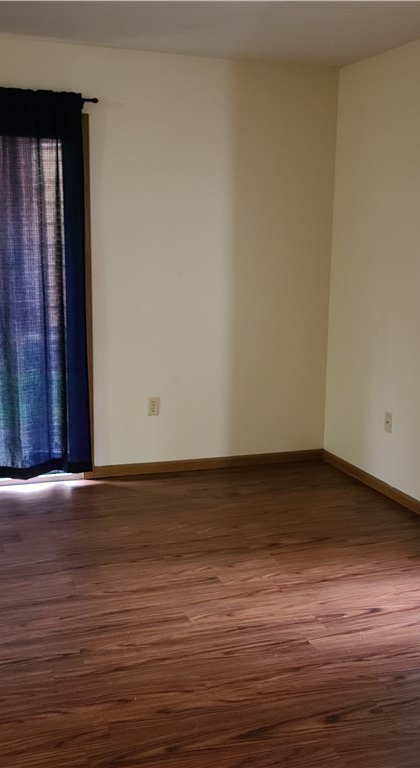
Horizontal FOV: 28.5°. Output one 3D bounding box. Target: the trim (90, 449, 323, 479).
[{"bbox_3d":[0.018,0.496,5.175,1.529,0.072,0.015,-3,11,-19],"label":"trim"}]

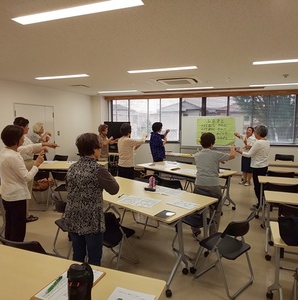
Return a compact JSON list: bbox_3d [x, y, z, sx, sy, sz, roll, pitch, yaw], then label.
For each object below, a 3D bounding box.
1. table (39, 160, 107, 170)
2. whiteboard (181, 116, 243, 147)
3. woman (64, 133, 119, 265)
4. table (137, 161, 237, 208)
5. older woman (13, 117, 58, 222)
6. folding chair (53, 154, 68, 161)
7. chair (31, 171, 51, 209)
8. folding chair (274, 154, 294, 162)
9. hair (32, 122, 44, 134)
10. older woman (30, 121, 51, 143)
[{"bbox_3d":[-1.890,0.667,5.000,1.800,0.710,0.840,1,7,3],"label":"table"},{"bbox_3d":[1.920,-0.562,7.020,1.800,0.910,0.060,3,7,20],"label":"whiteboard"},{"bbox_3d":[-0.527,0.615,2.030,0.460,1.520,0.400,6,9,40],"label":"woman"},{"bbox_3d":[0.720,0.729,4.836,0.900,0.710,1.800,-6,9,-43],"label":"table"},{"bbox_3d":[-1.970,0.336,3.960,0.700,1.700,0.500,-3,8,-25],"label":"older woman"},{"bbox_3d":[-2.250,0.564,5.650,0.450,0.760,0.490,2,7,16],"label":"folding chair"},{"bbox_3d":[-1.990,0.722,4.320,0.450,0.760,0.500,0,7,2],"label":"chair"},{"bbox_3d":[3.540,0.552,5.950,0.450,0.760,0.490,2,7,18],"label":"folding chair"},{"bbox_3d":[-2.541,-0.495,5.300,0.220,0.230,0.190,-2,7,-17],"label":"hair"},{"bbox_3d":[-2.660,0.185,5.650,0.520,1.600,0.480,-1,7,-13],"label":"older woman"}]

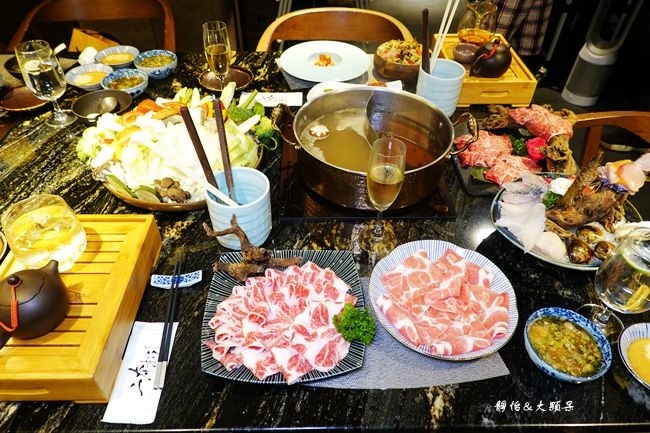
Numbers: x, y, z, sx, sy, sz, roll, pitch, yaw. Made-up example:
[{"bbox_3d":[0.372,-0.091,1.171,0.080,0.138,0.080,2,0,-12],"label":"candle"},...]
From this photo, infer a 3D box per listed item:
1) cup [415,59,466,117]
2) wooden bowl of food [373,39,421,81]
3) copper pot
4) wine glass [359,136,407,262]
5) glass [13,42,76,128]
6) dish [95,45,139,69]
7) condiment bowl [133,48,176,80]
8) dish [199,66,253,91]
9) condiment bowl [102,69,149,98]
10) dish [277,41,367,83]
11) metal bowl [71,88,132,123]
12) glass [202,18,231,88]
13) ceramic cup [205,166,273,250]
[{"bbox_3d":[0.270,-0.301,1.025,0.103,0.102,0.103,1,44,0],"label":"cup"},{"bbox_3d":[0.216,-0.442,1.231,0.150,0.068,0.150,0,43,0],"label":"wooden bowl of food"},{"bbox_3d":[0.093,-0.144,0.868,0.385,0.095,0.311,3,44,2],"label":"copper pot"},{"bbox_3d":[0.092,-0.028,0.677,0.064,0.195,0.064,1,44,0],"label":"wine glass"},{"bbox_3d":[-0.639,-0.304,1.003,0.080,0.177,0.080,0,43,0],"label":"glass"},{"bbox_3d":[-0.562,-0.425,1.188,0.119,0.033,0.119,1,44,-1],"label":"dish"},{"bbox_3d":[-0.445,-0.399,1.155,0.110,0.042,0.110,1,44,-1],"label":"condiment bowl"},{"bbox_3d":[-0.269,-0.370,1.189,0.149,0.022,0.149,0,43,0],"label":"dish"},{"bbox_3d":[-0.490,-0.321,1.076,0.111,0.040,0.111,1,44,-1],"label":"condiment bowl"},{"bbox_3d":[0.002,-0.419,1.223,0.258,0.045,0.258,0,43,0],"label":"dish"},{"bbox_3d":[-0.511,-0.247,1.007,0.128,0.033,0.128,1,44,-1],"label":"metal bowl"},{"bbox_3d":[-0.268,-0.386,1.084,0.060,0.186,0.060,0,43,0],"label":"glass"},{"bbox_3d":[-0.138,-0.007,0.733,0.102,0.111,0.102,0,43,0],"label":"ceramic cup"}]

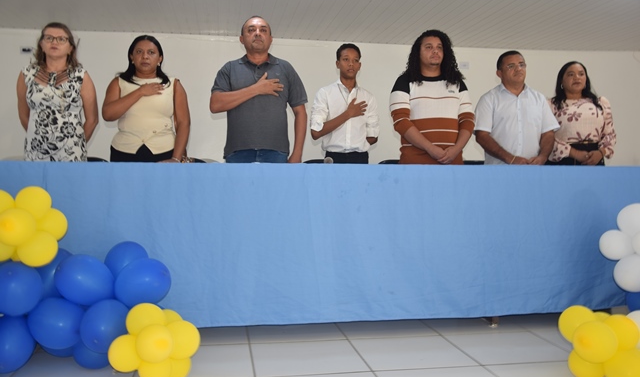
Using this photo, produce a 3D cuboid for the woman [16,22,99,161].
[{"bbox_3d":[-1.549,-0.164,3.488,0.480,1.641,0.340,0,1,-15],"label":"woman"}]

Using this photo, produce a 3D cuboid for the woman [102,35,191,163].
[{"bbox_3d":[-1.037,-0.129,3.535,0.530,1.571,0.360,0,1,-12],"label":"woman"}]

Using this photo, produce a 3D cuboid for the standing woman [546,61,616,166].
[{"bbox_3d":[1.839,-0.121,4.164,0.470,1.547,0.330,0,1,-10],"label":"standing woman"}]

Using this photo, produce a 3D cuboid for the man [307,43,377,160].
[{"bbox_3d":[0.155,-0.138,3.797,0.460,1.586,0.340,0,1,-6],"label":"man"}]

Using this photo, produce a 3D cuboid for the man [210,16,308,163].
[{"bbox_3d":[-0.374,-0.200,3.615,0.600,1.715,0.380,0,1,-7],"label":"man"}]

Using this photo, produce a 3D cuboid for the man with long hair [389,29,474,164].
[{"bbox_3d":[0.738,-0.199,3.915,0.560,1.707,0.380,0,1,-4],"label":"man with long hair"}]

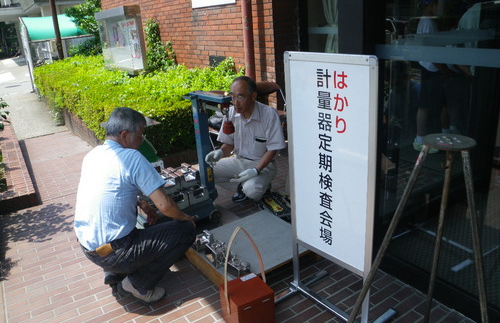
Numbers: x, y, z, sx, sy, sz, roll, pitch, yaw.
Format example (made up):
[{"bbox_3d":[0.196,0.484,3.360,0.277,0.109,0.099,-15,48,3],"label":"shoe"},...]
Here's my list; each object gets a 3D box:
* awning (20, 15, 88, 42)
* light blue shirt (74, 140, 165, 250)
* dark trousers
[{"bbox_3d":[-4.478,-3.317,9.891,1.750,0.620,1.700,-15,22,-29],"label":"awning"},{"bbox_3d":[-0.724,0.179,2.227,0.380,0.560,0.470,4,15,-25],"label":"light blue shirt"},{"bbox_3d":[-0.613,0.470,2.299,0.600,0.410,0.420,-8,20,-11],"label":"dark trousers"}]

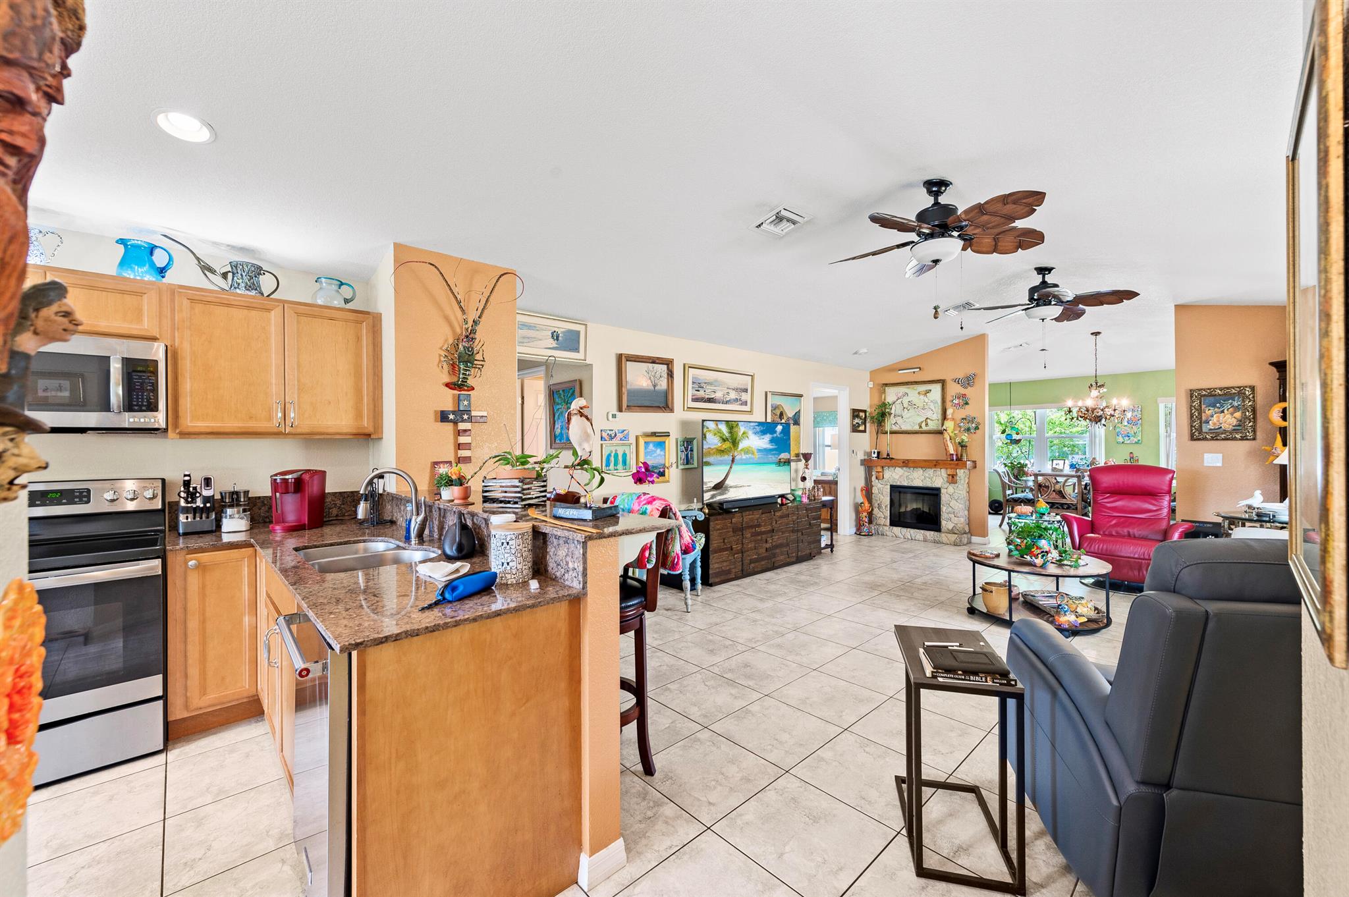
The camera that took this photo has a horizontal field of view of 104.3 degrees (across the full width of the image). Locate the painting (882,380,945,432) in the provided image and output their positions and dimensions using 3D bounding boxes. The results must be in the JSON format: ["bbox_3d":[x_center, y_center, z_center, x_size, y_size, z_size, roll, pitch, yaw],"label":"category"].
[{"bbox_3d":[3.506,-0.595,7.740,0.050,0.755,0.930,-1,0,-43],"label":"painting"}]

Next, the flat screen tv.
[{"bbox_3d":[0.875,0.136,5.943,1.560,0.880,0.080,-1,0,-43],"label":"flat screen tv"}]

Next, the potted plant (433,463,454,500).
[{"bbox_3d":[-1.075,0.160,2.490,0.115,0.175,0.115,0,0,0],"label":"potted plant"}]

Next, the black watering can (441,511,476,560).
[{"bbox_3d":[-0.851,0.338,2.068,0.120,0.188,0.185,0,0,-22],"label":"black watering can"}]

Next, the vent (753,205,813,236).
[{"bbox_3d":[0.699,-1.464,3.378,0.290,0.040,0.290,-1,-10,-43],"label":"vent"}]

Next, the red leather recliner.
[{"bbox_3d":[4.083,0.737,4.784,0.860,1.120,0.880,-1,0,-38],"label":"red leather recliner"}]

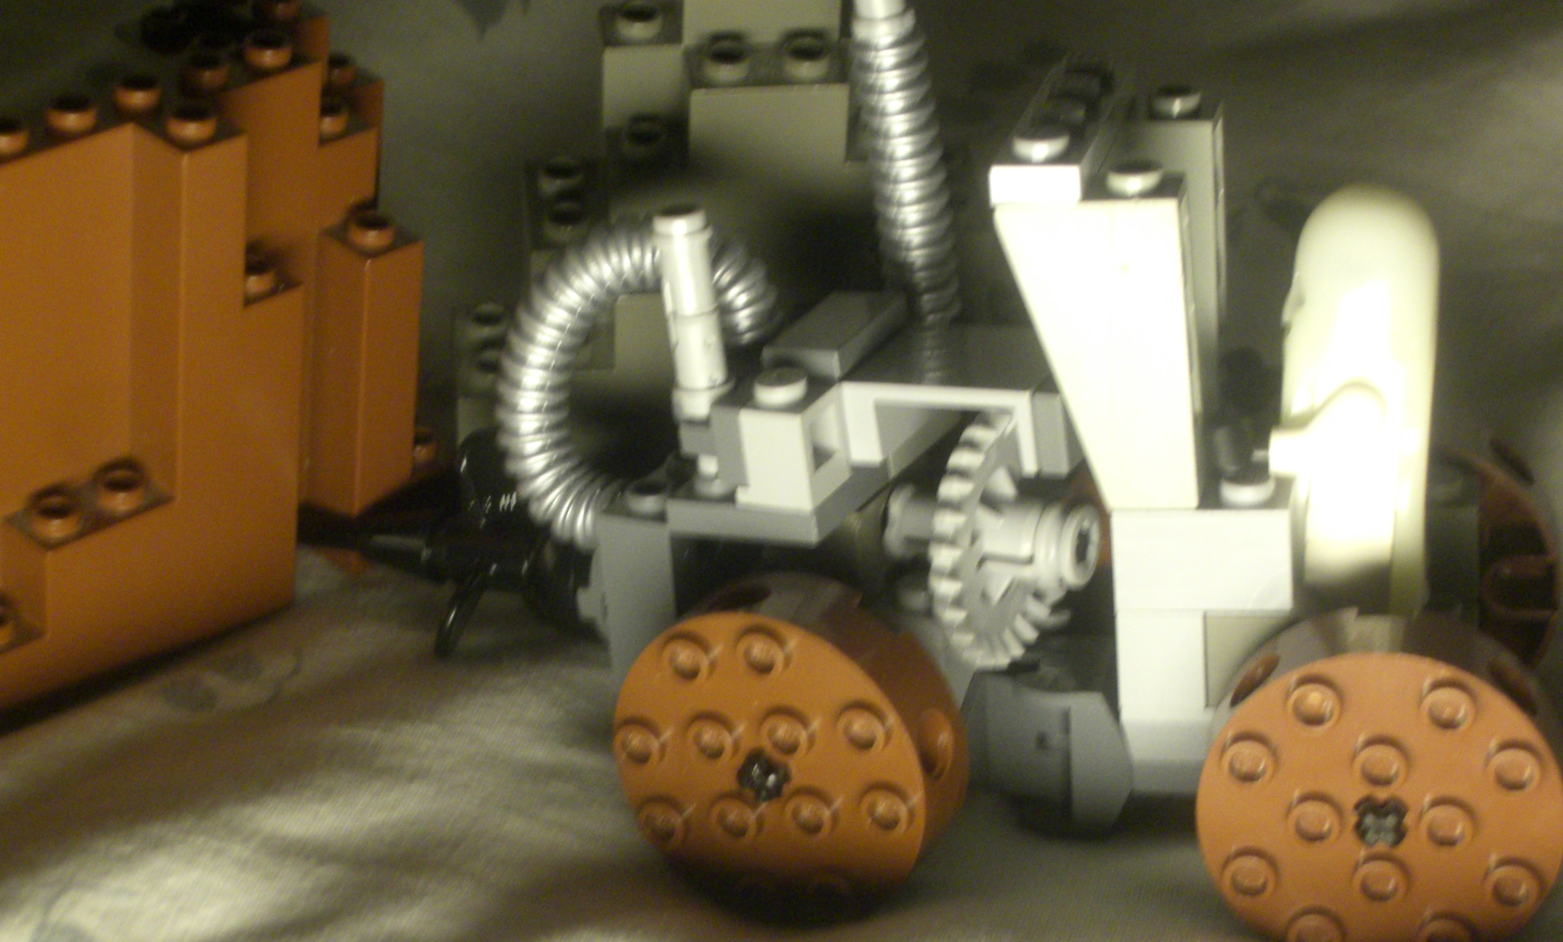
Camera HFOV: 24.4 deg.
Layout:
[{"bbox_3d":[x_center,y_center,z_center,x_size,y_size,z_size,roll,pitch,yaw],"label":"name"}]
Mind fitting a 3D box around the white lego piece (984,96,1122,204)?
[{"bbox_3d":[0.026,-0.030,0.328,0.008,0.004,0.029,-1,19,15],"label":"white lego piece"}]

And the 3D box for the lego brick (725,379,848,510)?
[{"bbox_3d":[0.001,-0.003,0.342,0.008,0.011,0.008,3,23,28],"label":"lego brick"}]

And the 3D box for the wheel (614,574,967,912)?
[{"bbox_3d":[0.000,0.026,0.333,0.032,0.032,0.011,3,23,28],"label":"wheel"}]

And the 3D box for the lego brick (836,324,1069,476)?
[{"bbox_3d":[0.020,-0.007,0.344,0.023,0.008,0.016,3,23,28],"label":"lego brick"}]

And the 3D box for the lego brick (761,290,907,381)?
[{"bbox_3d":[0.005,-0.013,0.348,0.008,0.003,0.016,5,25,26],"label":"lego brick"}]

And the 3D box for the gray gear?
[{"bbox_3d":[0.024,0.006,0.343,0.011,0.025,0.025,7,26,28],"label":"gray gear"}]

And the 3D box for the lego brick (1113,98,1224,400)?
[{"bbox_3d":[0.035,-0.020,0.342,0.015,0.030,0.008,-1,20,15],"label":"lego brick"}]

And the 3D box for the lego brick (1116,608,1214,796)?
[{"bbox_3d":[0.036,0.020,0.332,0.008,0.017,0.008,-1,19,15],"label":"lego brick"}]

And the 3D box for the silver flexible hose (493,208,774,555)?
[{"bbox_3d":[-0.014,-0.009,0.353,0.028,0.031,0.012,-6,20,-1],"label":"silver flexible hose"}]

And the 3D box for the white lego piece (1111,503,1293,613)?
[{"bbox_3d":[0.038,0.006,0.325,0.016,0.010,0.008,-1,20,15],"label":"white lego piece"}]

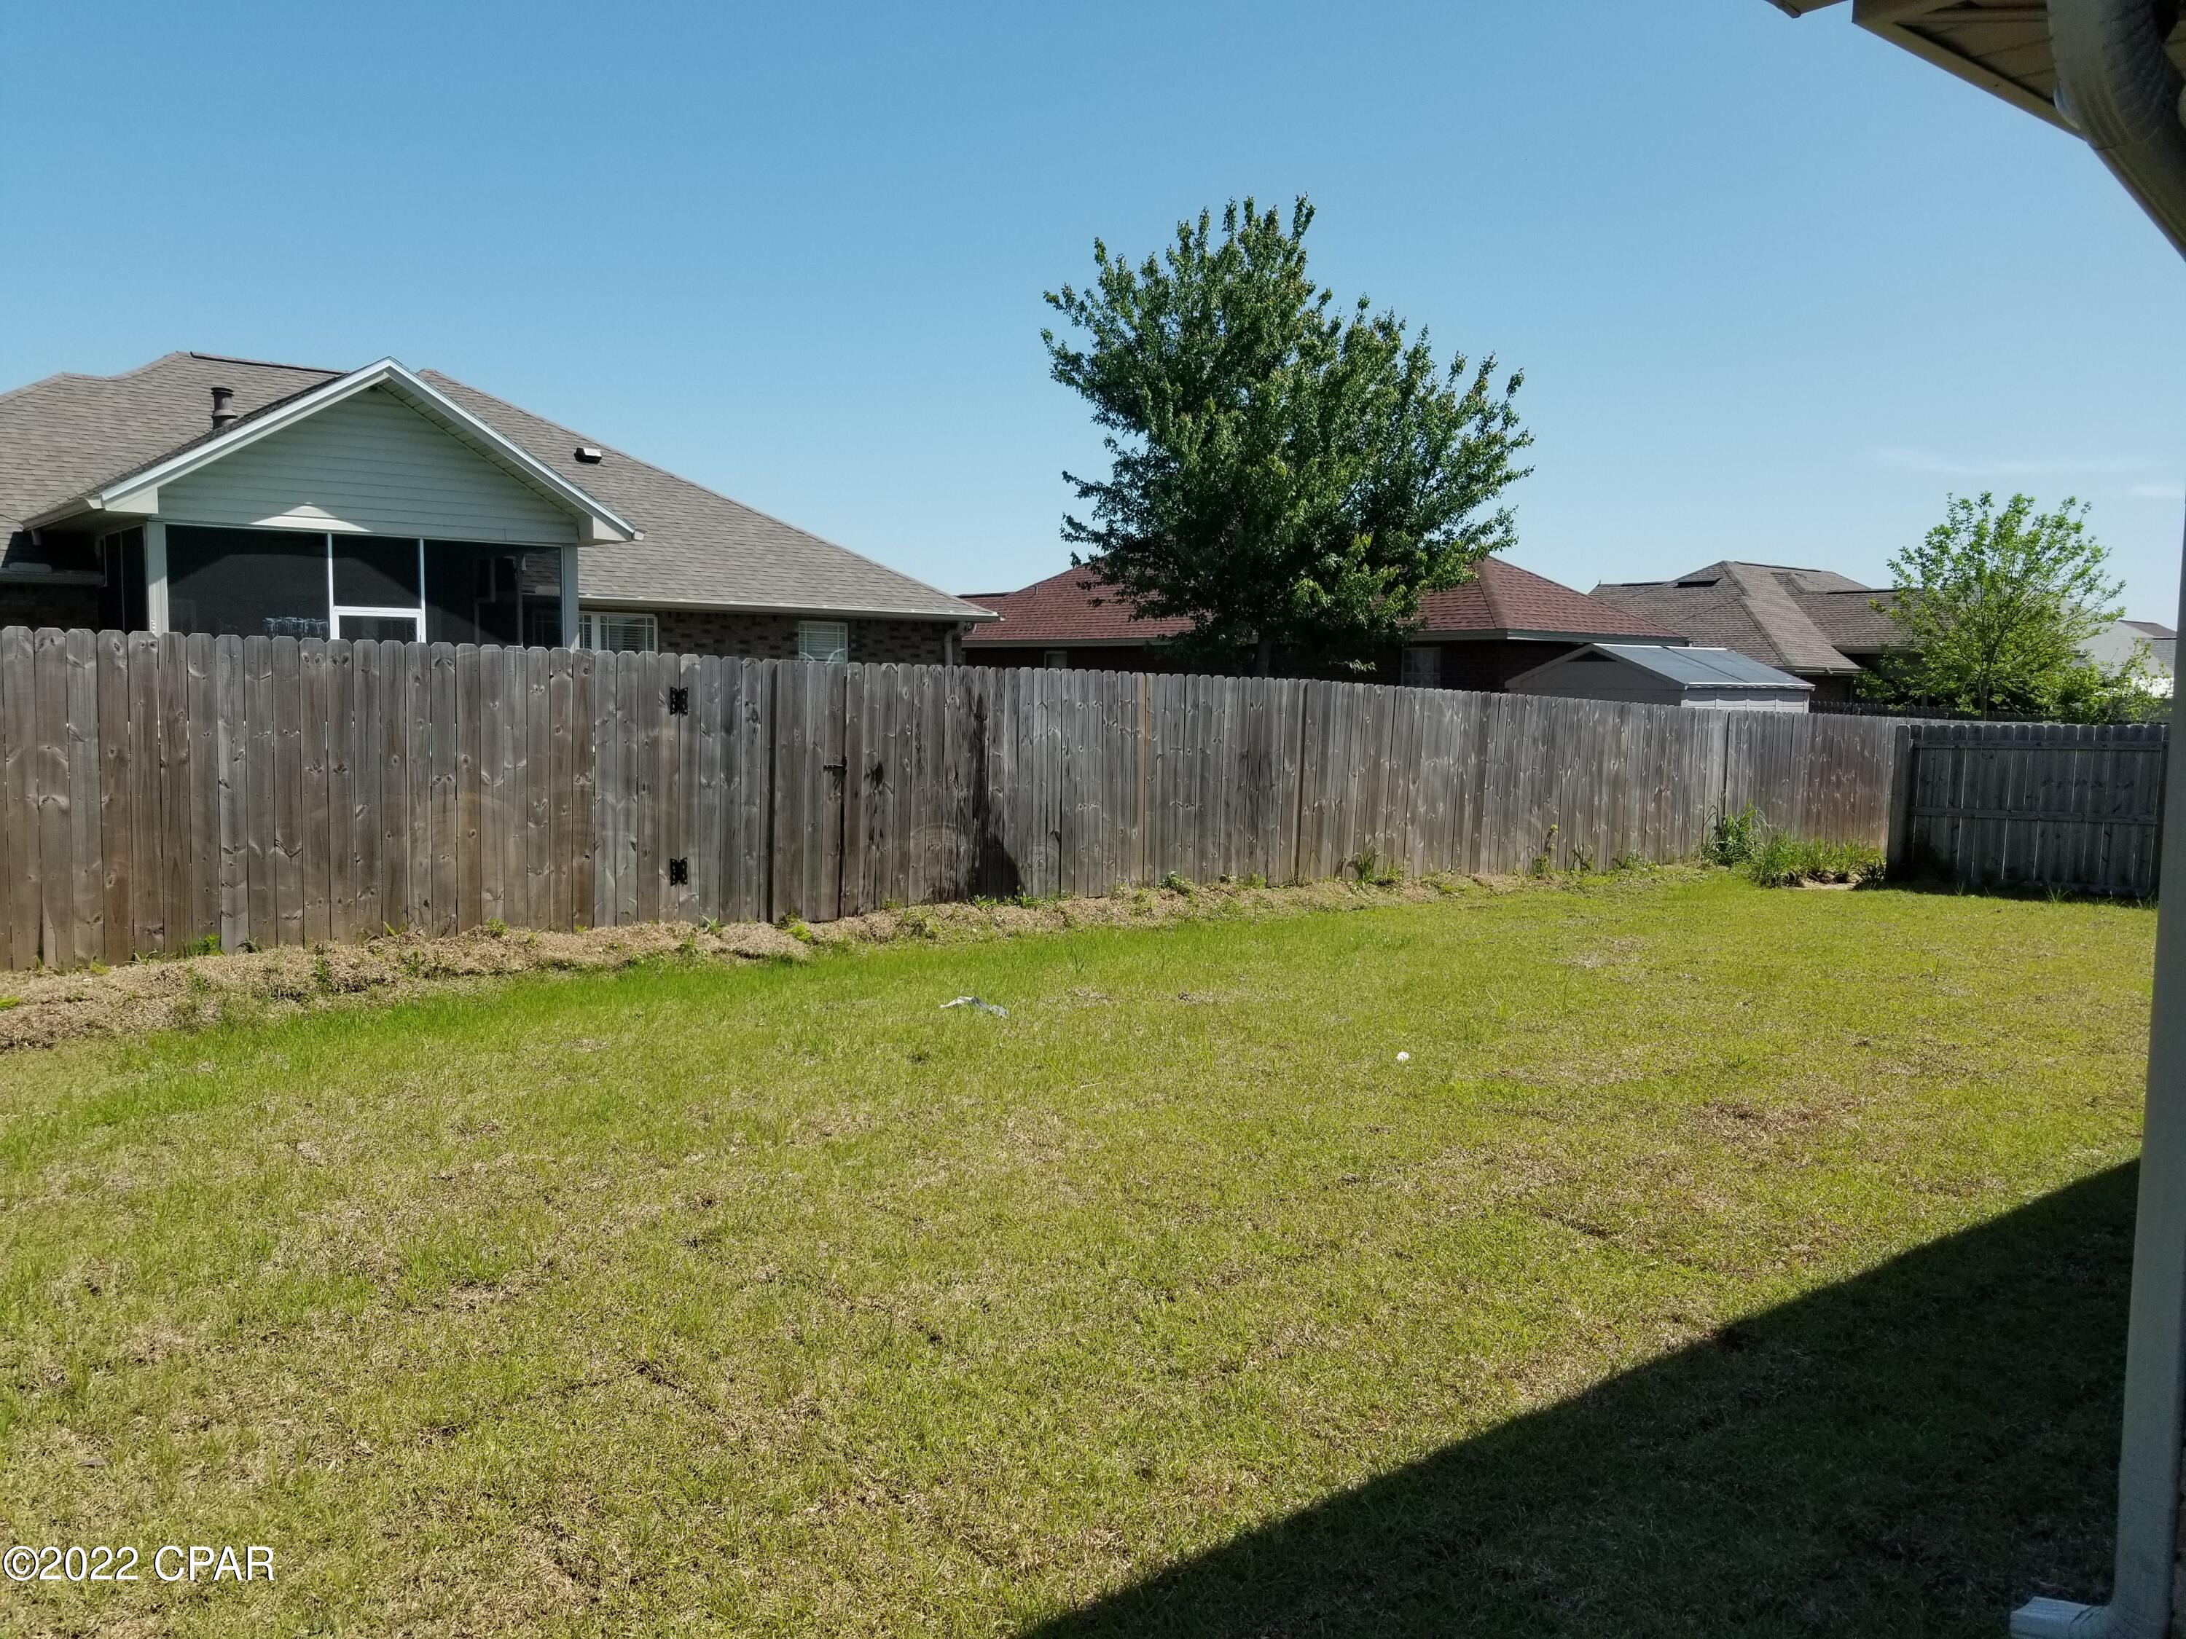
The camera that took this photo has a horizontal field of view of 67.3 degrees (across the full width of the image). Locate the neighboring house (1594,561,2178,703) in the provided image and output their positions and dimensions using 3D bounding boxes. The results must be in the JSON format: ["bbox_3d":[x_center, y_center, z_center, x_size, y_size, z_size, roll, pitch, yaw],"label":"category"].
[{"bbox_3d":[19.107,-4.237,45.583,15.000,5.300,13.000,-3,6,-37],"label":"neighboring house"}]

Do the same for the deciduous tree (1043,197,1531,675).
[{"bbox_3d":[2.451,-3.794,20.322,5.980,7.900,5.800,1,5,7],"label":"deciduous tree"}]

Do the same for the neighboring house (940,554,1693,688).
[{"bbox_3d":[5.274,-3.758,34.469,11.800,5.610,17.600,-3,6,-37],"label":"neighboring house"}]

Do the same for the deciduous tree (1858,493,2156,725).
[{"bbox_3d":[14.711,-2.597,26.466,4.430,5.330,4.300,4,6,29],"label":"deciduous tree"}]

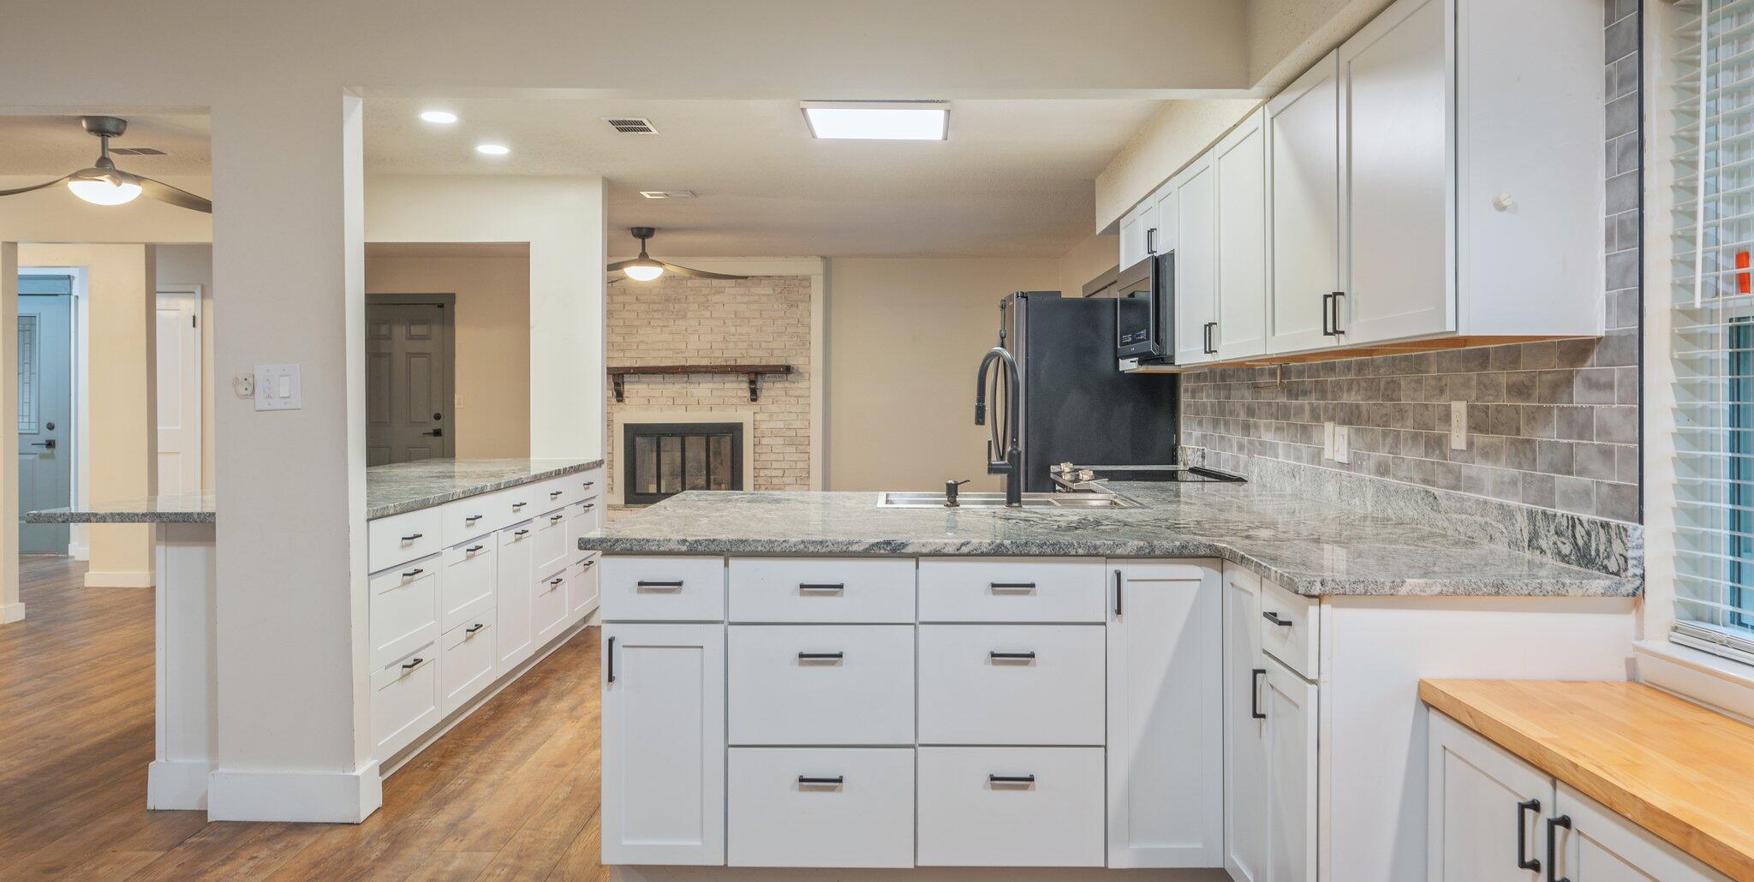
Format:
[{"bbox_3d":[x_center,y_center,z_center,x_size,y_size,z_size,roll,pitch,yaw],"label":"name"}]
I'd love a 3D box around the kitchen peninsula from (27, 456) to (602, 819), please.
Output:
[{"bbox_3d":[-1.978,0.630,4.800,1.010,0.920,2.700,0,2,1],"label":"kitchen peninsula"}]

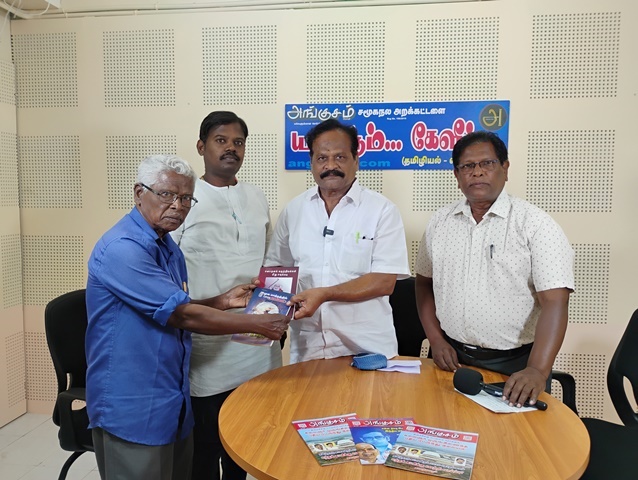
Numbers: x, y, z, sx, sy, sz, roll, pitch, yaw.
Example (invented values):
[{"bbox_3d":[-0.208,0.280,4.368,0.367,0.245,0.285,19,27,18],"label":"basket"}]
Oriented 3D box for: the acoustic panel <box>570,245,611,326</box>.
[{"bbox_3d":[1.328,0.230,2.781,0.435,0.435,0.025,1,4,7],"label":"acoustic panel"}]

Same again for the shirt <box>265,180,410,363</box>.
[{"bbox_3d":[0.077,0.121,2.052,0.560,0.720,0.320,1,4,12],"label":"shirt"}]

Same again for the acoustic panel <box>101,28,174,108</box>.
[{"bbox_3d":[-1.046,-0.996,2.998,0.432,0.432,0.020,1,4,7],"label":"acoustic panel"}]

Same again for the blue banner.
[{"bbox_3d":[0.414,-0.569,2.836,1.217,0.368,0.020,1,4,7],"label":"blue banner"}]

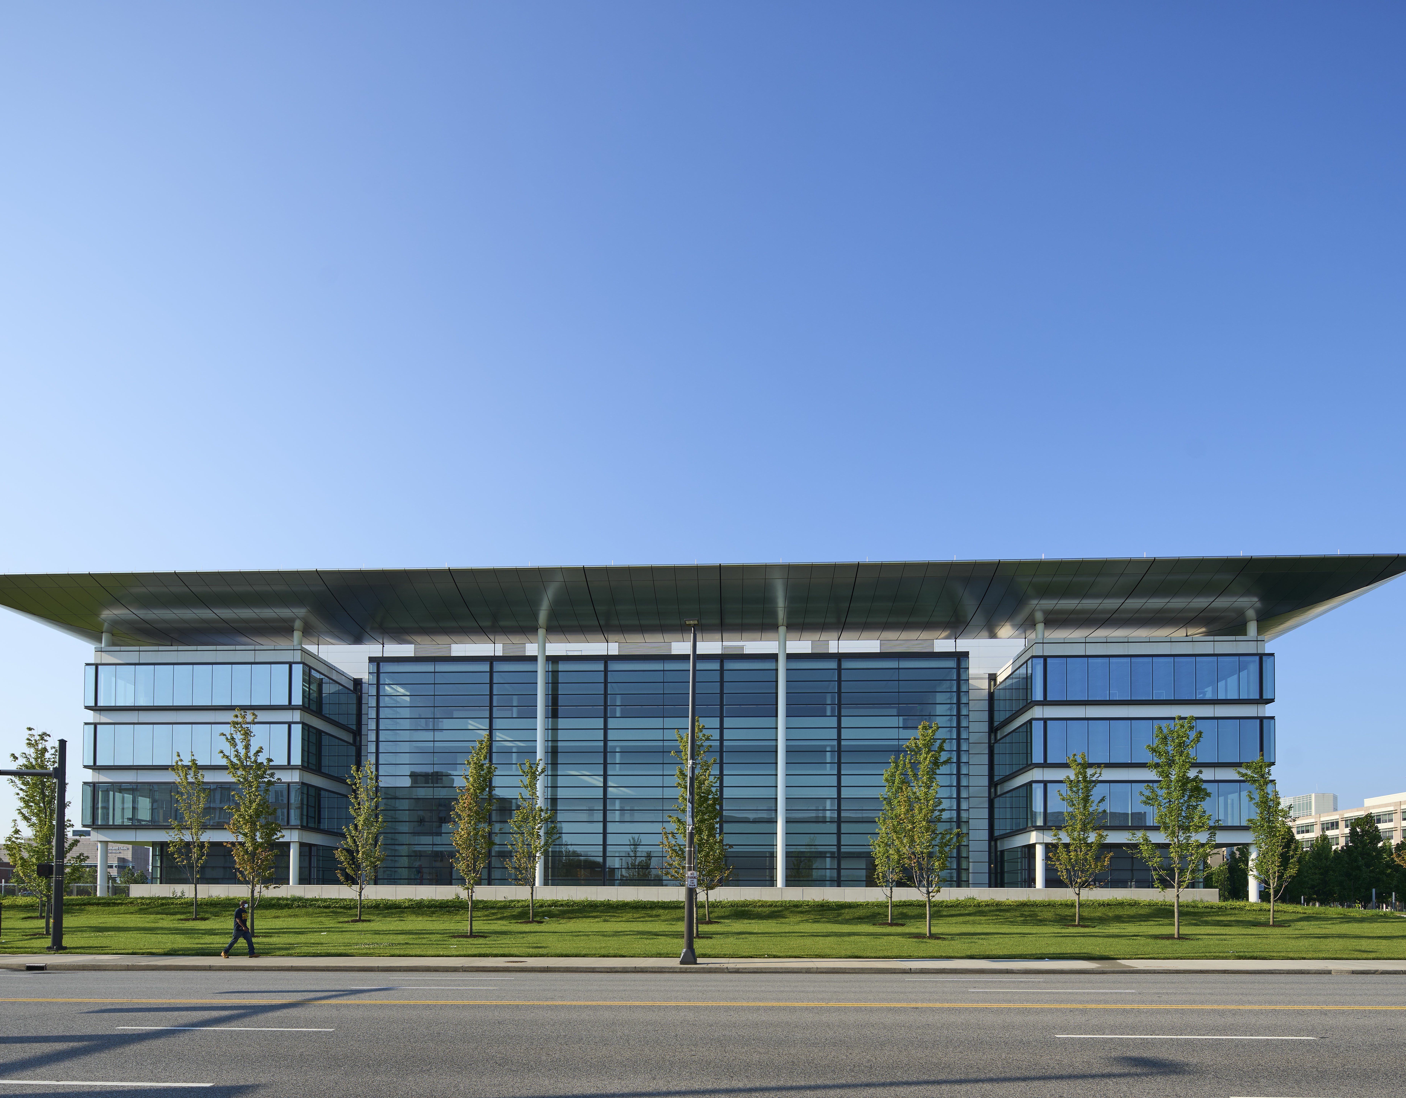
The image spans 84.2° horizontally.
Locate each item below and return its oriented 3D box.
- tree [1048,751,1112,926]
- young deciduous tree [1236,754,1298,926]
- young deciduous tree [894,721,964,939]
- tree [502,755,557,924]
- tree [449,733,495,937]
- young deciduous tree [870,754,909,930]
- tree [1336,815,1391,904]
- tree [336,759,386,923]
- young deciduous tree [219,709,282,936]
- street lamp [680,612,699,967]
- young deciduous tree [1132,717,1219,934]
[{"bbox_3d":[18.650,14.300,38.400,3.110,8.640,3.020,0,0,-4],"label":"tree"},{"bbox_3d":[27.315,14.015,37.600,3.000,8.370,2.900,0,-1,3],"label":"young deciduous tree"},{"bbox_3d":[8.812,10.943,30.300,2.750,8.450,2.600,0,-1,3],"label":"young deciduous tree"},{"bbox_3d":[-8.914,15.068,40.200,2.900,8.580,2.800,0,-1,3],"label":"tree"},{"bbox_3d":[-9.245,11.512,31.300,2.000,8.210,2.100,0,-1,3],"label":"tree"},{"bbox_3d":[9.438,14.595,39.200,2.200,8.690,2.300,0,-1,3],"label":"young deciduous tree"},{"bbox_3d":[66.200,31.310,78.000,5.440,9.420,5.270,0,0,-4],"label":"tree"},{"bbox_3d":[-17.870,15.250,40.600,2.570,8.600,2.490,0,0,-4],"label":"tree"},{"bbox_3d":[-18.690,11.290,32.100,2.550,9.400,2.470,0,0,-4],"label":"young deciduous tree"},{"bbox_3d":[-0.371,6.991,22.300,0.530,9.940,0.700,0,-1,3],"label":"street lamp"},{"bbox_3d":[17.790,10.470,29.300,3.180,8.440,3.090,0,0,-4],"label":"young deciduous tree"}]

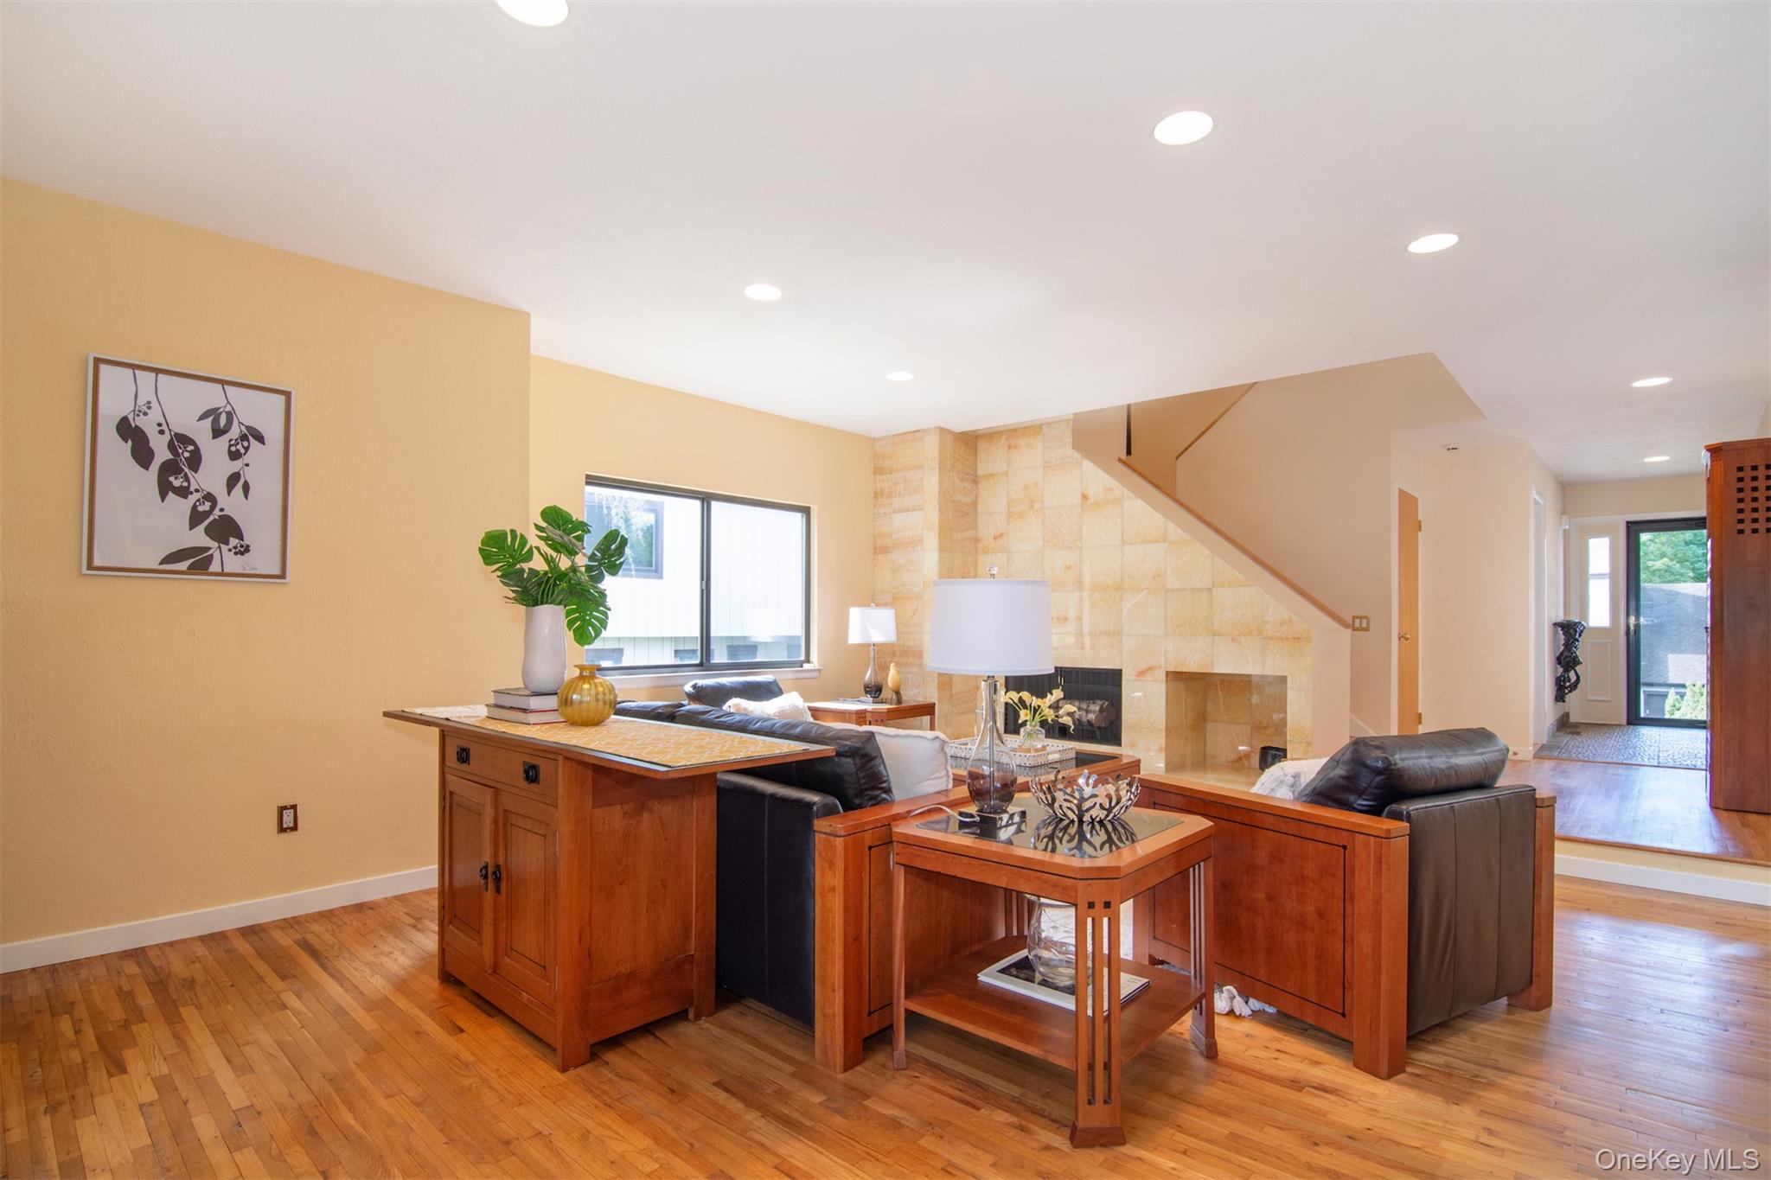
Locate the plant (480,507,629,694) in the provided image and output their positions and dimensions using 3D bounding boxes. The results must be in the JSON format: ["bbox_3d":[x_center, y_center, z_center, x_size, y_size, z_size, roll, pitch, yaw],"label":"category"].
[{"bbox_3d":[-1.200,0.035,2.850,0.490,0.650,0.440,1,-2,-23],"label":"plant"}]

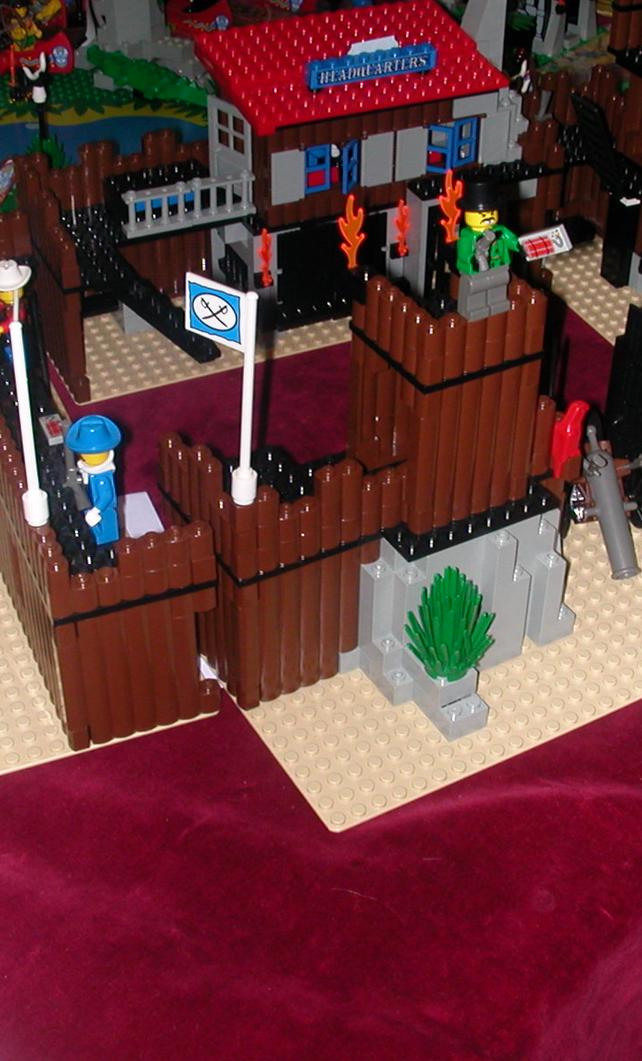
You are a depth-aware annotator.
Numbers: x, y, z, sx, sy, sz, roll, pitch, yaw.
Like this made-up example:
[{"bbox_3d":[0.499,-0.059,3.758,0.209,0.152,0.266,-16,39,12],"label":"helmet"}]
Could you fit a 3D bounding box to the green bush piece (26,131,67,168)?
[{"bbox_3d":[-0.156,-0.212,0.860,0.028,0.041,0.028,-14,40,-18],"label":"green bush piece"}]

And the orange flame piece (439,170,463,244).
[{"bbox_3d":[0.045,-0.110,0.514,0.010,0.029,0.004,-19,42,-23],"label":"orange flame piece"}]

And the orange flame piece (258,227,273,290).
[{"bbox_3d":[-0.025,-0.126,0.700,0.004,0.030,0.009,-14,40,-18],"label":"orange flame piece"}]

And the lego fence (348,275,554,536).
[{"bbox_3d":[0.040,-0.051,0.522,0.050,0.081,0.056,-19,42,-23],"label":"lego fence"}]

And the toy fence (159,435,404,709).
[{"bbox_3d":[-0.015,0.003,0.542,0.065,0.091,0.064,-19,42,-23],"label":"toy fence"}]

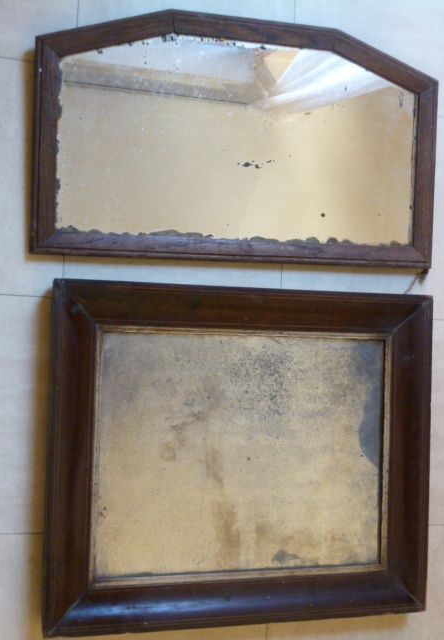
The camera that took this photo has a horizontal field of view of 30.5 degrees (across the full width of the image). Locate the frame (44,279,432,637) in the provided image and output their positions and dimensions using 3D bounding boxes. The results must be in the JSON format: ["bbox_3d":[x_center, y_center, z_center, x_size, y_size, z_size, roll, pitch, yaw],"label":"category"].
[{"bbox_3d":[0.042,0.221,1.345,0.646,0.054,0.543,2,89,-16],"label":"frame"}]

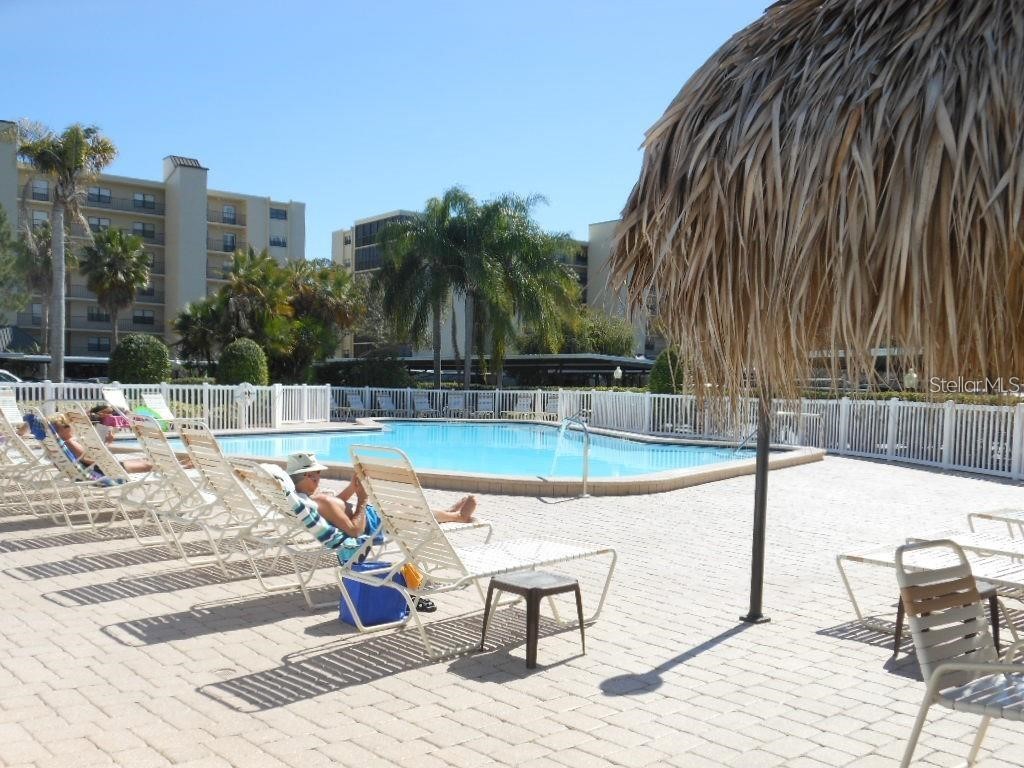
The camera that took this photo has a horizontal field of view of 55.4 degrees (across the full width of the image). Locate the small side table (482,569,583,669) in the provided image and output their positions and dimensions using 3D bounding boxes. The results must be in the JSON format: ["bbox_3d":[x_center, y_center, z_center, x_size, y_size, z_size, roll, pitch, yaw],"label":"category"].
[{"bbox_3d":[0.125,1.329,5.593,0.430,0.430,0.430,1,1,-41],"label":"small side table"}]

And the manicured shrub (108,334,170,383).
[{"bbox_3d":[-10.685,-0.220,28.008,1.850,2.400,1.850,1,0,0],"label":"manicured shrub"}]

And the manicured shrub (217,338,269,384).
[{"bbox_3d":[-8.558,-0.109,31.000,1.650,2.670,1.650,1,0,0],"label":"manicured shrub"}]

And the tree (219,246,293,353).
[{"bbox_3d":[-11.036,-2.393,42.000,3.300,7.050,3.300,1,0,0],"label":"tree"}]

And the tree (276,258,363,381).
[{"bbox_3d":[-6.934,-1.700,35.020,3.100,5.600,3.100,1,0,0],"label":"tree"}]

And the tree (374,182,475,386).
[{"bbox_3d":[-3.298,-3.344,39.500,4.500,9.290,4.500,1,0,0],"label":"tree"}]

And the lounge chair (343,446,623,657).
[{"bbox_3d":[-0.187,0.953,6.154,1.800,1.160,0.690,1,1,-42],"label":"lounge chair"}]

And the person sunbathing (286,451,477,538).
[{"bbox_3d":[-0.920,0.800,7.200,1.620,0.620,0.560,1,0,-44],"label":"person sunbathing"}]

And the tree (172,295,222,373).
[{"bbox_3d":[-12.887,-1.243,40.000,2.200,4.680,2.200,1,0,0],"label":"tree"}]

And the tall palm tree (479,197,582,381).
[{"bbox_3d":[0.329,-3.360,41.032,4.800,9.200,4.800,1,0,0],"label":"tall palm tree"}]

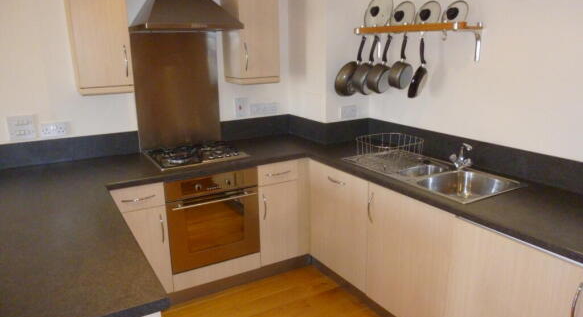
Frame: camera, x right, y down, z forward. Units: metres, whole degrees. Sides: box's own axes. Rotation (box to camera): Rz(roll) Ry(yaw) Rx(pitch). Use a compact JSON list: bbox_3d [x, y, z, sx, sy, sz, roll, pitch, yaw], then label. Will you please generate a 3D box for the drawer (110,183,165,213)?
[{"bbox_3d":[-0.990,0.172,2.574,0.300,0.134,0.490,-9,17,-29],"label":"drawer"}]

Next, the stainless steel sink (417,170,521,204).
[{"bbox_3d":[0.912,0.210,2.229,0.460,0.170,0.380,-9,17,-29],"label":"stainless steel sink"}]

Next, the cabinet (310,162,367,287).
[{"bbox_3d":[0.538,0.373,2.877,0.570,0.715,0.610,-9,17,-29],"label":"cabinet"}]

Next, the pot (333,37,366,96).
[{"bbox_3d":[0.443,-0.620,2.899,0.256,0.433,0.065,-9,35,-29],"label":"pot"}]

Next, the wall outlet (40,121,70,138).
[{"bbox_3d":[-1.492,-0.174,2.648,0.142,0.086,0.013,-9,17,-29],"label":"wall outlet"}]

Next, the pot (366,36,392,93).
[{"bbox_3d":[0.605,-0.599,2.694,0.178,0.369,0.095,-13,36,-40],"label":"pot"}]

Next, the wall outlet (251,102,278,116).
[{"bbox_3d":[-0.213,-0.390,3.366,0.230,0.084,0.013,-9,17,-29],"label":"wall outlet"}]

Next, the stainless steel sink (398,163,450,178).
[{"bbox_3d":[0.770,0.126,2.468,0.310,0.120,0.165,-9,17,-29],"label":"stainless steel sink"}]

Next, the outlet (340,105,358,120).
[{"bbox_3d":[0.425,-0.336,3.089,0.146,0.091,0.012,-9,17,-29],"label":"outlet"}]

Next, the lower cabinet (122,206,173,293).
[{"bbox_3d":[-1.008,0.510,2.704,0.300,0.583,0.580,-9,17,-29],"label":"lower cabinet"}]

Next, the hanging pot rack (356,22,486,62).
[{"bbox_3d":[0.746,-0.709,2.600,0.204,0.205,0.925,-9,17,-29],"label":"hanging pot rack"}]

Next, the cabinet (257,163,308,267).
[{"bbox_3d":[-0.200,0.311,3.149,0.382,0.719,0.580,-9,17,-29],"label":"cabinet"}]

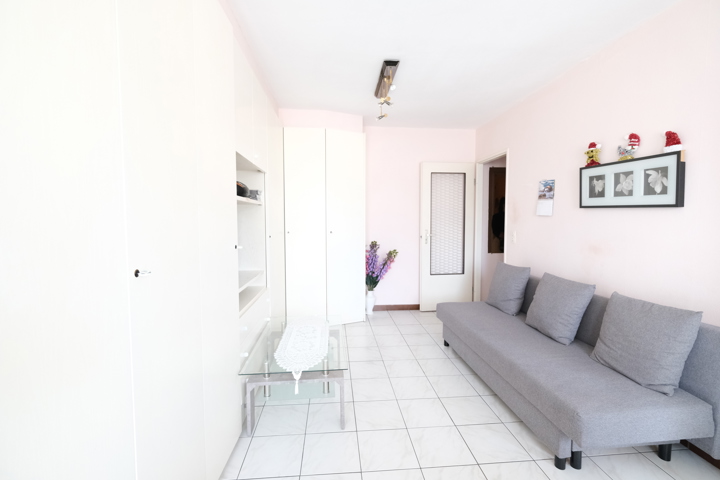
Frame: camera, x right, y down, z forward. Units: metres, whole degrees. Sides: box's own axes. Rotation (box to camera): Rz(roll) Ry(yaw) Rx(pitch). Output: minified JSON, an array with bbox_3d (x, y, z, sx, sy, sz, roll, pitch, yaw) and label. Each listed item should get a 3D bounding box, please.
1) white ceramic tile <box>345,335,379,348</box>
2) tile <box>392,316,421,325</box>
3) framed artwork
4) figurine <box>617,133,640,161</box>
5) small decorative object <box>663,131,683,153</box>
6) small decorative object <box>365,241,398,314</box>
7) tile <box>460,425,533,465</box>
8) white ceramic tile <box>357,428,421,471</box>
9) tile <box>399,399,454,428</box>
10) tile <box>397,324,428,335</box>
[{"bbox_3d":[0.021,1.051,3.093,0.298,0.012,0.297,0,3,-5],"label":"white ceramic tile"},{"bbox_3d":[0.581,1.026,3.773,0.300,0.010,0.300,0,4,-5],"label":"tile"},{"bbox_3d":[1.769,-0.374,2.012,0.042,0.310,0.675,0,4,-5],"label":"framed artwork"},{"bbox_3d":[1.778,-0.617,1.987,0.045,0.165,0.140,0,3,-5],"label":"figurine"},{"bbox_3d":[1.761,-0.555,1.691,0.055,0.115,0.078,0,3,-5],"label":"small decorative object"},{"bbox_3d":[0.296,0.514,4.025,0.470,0.990,0.300,0,3,-5],"label":"small decorative object"},{"bbox_3d":[0.752,1.156,1.706,0.300,0.010,0.298,0,3,-5],"label":"tile"},{"bbox_3d":[0.148,1.157,1.657,0.300,0.010,0.298,0,3,-5],"label":"white ceramic tile"},{"bbox_3d":[0.427,1.144,1.988,0.300,0.010,0.300,0,4,-5],"label":"tile"},{"bbox_3d":[0.595,1.030,3.434,0.298,0.012,0.297,0,3,-5],"label":"tile"}]

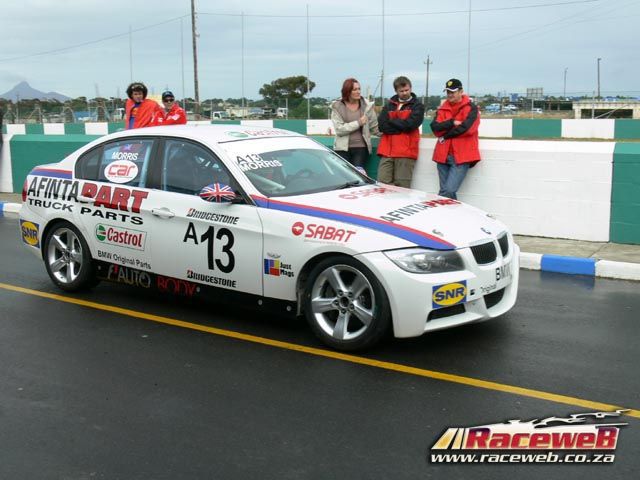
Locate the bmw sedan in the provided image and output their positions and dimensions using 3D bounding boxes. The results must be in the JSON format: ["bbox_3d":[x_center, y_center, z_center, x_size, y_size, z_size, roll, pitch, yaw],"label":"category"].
[{"bbox_3d":[-0.629,-0.246,5.952,4.520,1.390,1.830,7,13,34],"label":"bmw sedan"}]

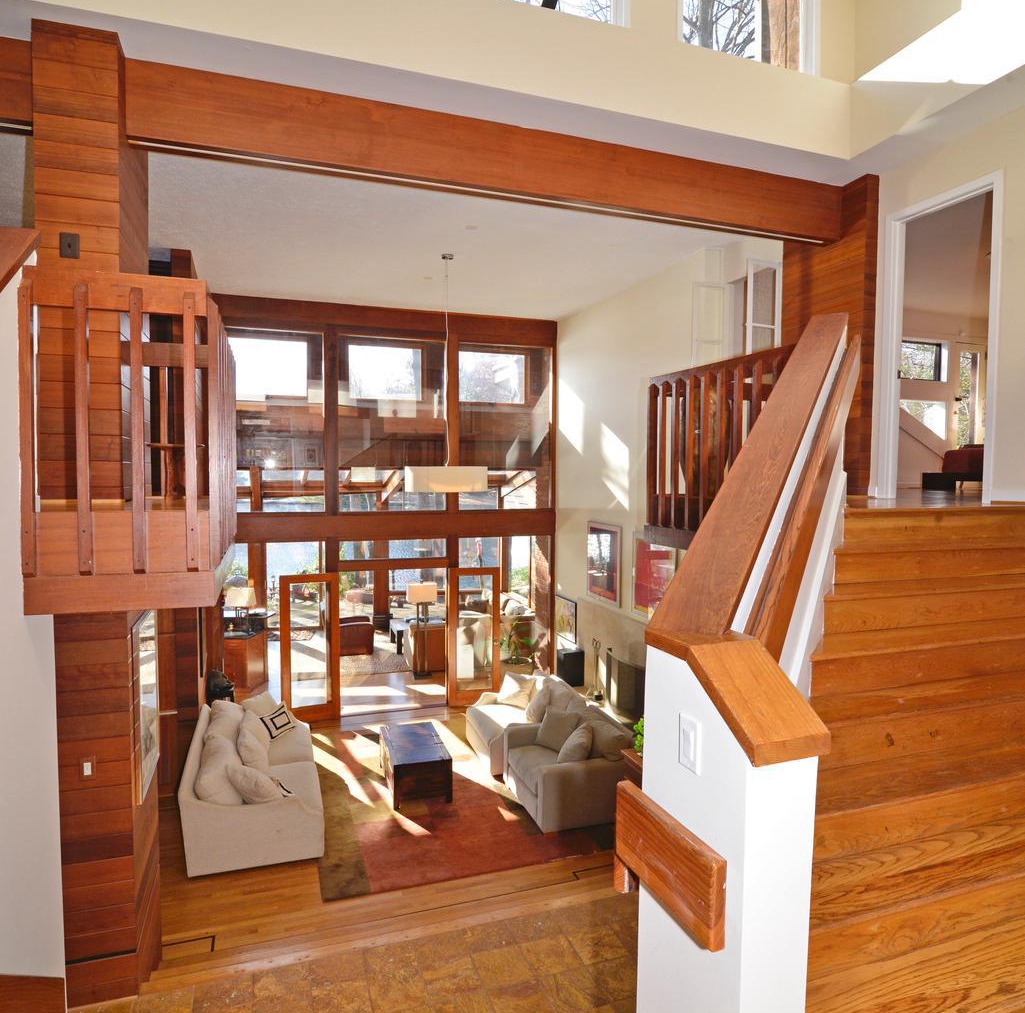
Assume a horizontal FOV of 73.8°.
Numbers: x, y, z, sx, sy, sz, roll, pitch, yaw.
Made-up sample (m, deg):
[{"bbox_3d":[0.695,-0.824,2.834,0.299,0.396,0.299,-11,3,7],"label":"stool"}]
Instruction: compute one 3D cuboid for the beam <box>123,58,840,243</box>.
[{"bbox_3d":[0.203,-2.373,4.838,5.180,0.430,0.200,-1,4,-19],"label":"beam"}]

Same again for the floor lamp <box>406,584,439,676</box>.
[{"bbox_3d":[-1.511,2.053,11.470,0.450,1.597,0.280,-1,3,-19],"label":"floor lamp"}]

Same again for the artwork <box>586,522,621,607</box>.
[{"bbox_3d":[1.171,0.735,8.902,0.040,1.010,1.000,-1,3,-19],"label":"artwork"}]

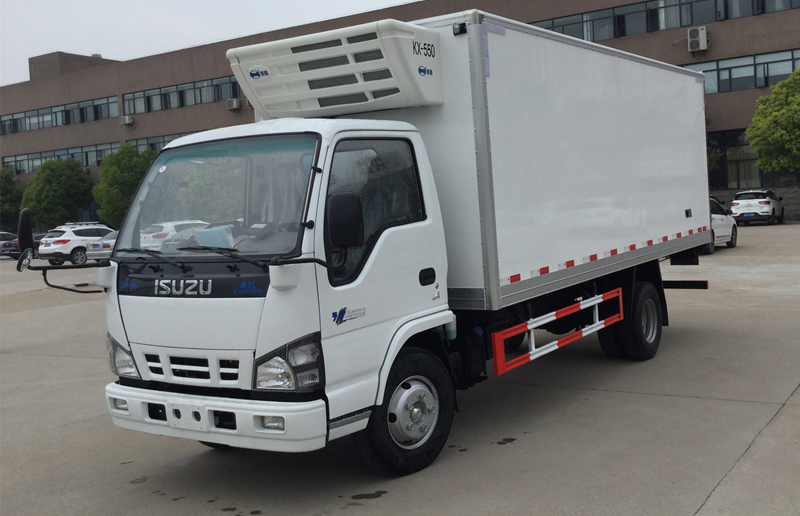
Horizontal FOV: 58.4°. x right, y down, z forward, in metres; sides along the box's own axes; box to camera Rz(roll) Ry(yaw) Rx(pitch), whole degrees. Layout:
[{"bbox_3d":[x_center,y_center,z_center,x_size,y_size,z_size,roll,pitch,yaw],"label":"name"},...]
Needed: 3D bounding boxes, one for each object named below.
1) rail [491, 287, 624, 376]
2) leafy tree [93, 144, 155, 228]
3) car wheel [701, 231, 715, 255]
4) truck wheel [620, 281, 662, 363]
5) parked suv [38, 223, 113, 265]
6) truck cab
[{"bbox_3d":[1.305,0.535,5.675,0.072,0.307,2.204,0,6,39],"label":"rail"},{"bbox_3d":[-14.483,-3.359,38.500,4.200,5.482,4.200,0,7,39],"label":"leafy tree"},{"bbox_3d":[8.019,-0.405,18.736,0.220,0.630,0.630,0,7,40],"label":"car wheel"},{"bbox_3d":[2.381,0.616,7.131,0.210,0.799,0.799,0,6,39],"label":"truck wheel"},{"bbox_3d":[-12.905,-0.713,30.485,1.820,1.680,4.420,-1,6,33],"label":"parked suv"},{"bbox_3d":[-0.802,0.243,4.722,1.978,2.234,1.589,0,6,39],"label":"truck cab"}]

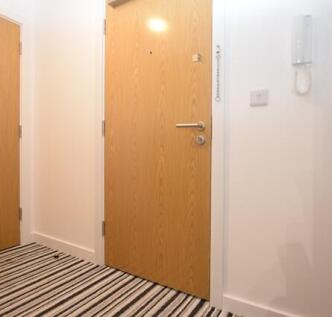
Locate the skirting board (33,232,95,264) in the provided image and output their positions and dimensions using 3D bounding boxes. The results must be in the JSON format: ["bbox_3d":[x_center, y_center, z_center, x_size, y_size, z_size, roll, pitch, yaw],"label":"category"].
[{"bbox_3d":[-0.903,0.767,2.063,0.838,0.091,0.018,1,1,32],"label":"skirting board"}]

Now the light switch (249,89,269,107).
[{"bbox_3d":[0.472,-0.305,1.202,0.085,0.083,0.010,1,1,32],"label":"light switch"}]

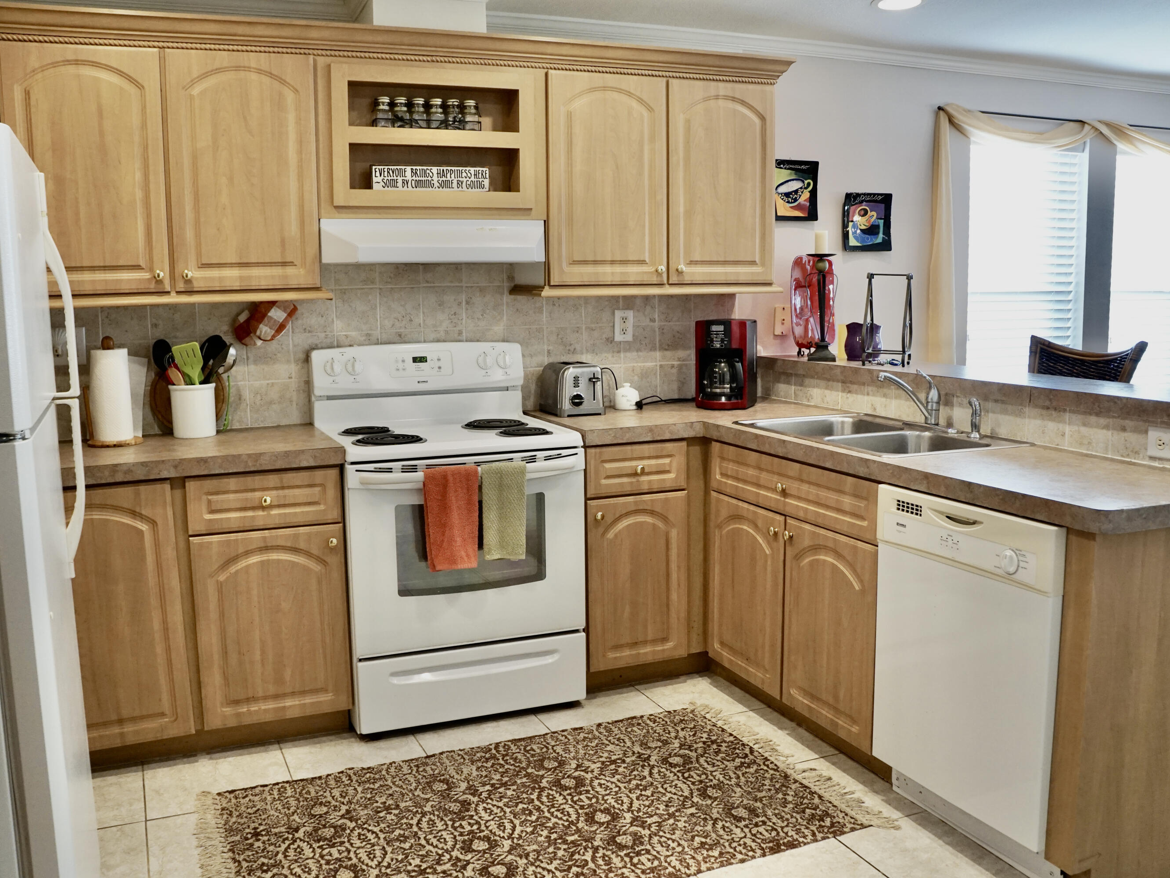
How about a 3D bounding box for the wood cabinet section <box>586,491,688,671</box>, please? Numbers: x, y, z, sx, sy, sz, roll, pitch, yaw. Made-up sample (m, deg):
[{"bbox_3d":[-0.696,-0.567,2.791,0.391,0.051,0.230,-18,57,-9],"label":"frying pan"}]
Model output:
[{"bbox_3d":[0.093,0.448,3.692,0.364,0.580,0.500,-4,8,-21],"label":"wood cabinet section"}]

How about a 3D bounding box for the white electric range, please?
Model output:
[{"bbox_3d":[-0.465,0.283,3.460,0.760,1.190,0.680,-4,8,-23],"label":"white electric range"}]

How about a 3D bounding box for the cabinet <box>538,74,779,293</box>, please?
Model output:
[{"bbox_3d":[0.221,-0.924,3.798,0.934,0.758,0.337,-4,9,-23],"label":"cabinet"}]

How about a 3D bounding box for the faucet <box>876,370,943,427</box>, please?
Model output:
[{"bbox_3d":[1.016,-0.132,3.226,0.226,0.185,0.052,-4,9,-23],"label":"faucet"}]

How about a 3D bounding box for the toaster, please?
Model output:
[{"bbox_3d":[-0.045,-0.193,3.821,0.173,0.186,0.261,-3,8,-14],"label":"toaster"}]

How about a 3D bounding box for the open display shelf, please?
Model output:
[{"bbox_3d":[-0.532,-0.982,3.452,0.680,0.445,0.340,-4,8,-23],"label":"open display shelf"}]

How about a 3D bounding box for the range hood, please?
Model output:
[{"bbox_3d":[-0.518,-0.654,3.435,0.757,0.145,0.475,-4,8,-23],"label":"range hood"}]

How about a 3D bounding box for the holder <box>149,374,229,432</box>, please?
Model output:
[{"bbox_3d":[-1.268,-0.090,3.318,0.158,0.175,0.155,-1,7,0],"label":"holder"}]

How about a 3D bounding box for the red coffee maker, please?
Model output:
[{"bbox_3d":[0.555,-0.299,3.976,0.201,0.336,0.236,2,9,18],"label":"red coffee maker"}]

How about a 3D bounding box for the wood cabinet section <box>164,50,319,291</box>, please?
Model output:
[{"bbox_3d":[-1.093,-0.824,3.276,0.426,0.714,0.310,-4,8,-21],"label":"wood cabinet section"}]

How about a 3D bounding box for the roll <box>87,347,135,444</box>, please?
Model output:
[{"bbox_3d":[-1.453,-0.136,3.140,0.120,0.280,0.120,-4,8,-23],"label":"roll"}]

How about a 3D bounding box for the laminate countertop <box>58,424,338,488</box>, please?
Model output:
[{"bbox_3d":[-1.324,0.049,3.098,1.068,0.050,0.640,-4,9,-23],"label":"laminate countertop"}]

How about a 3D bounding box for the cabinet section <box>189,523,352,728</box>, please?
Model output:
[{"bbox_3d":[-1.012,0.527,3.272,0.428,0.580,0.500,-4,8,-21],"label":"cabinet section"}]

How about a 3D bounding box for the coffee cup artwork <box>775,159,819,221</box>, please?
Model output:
[{"bbox_3d":[0.863,-1.021,4.219,0.240,0.245,0.035,-4,8,-23],"label":"coffee cup artwork"}]

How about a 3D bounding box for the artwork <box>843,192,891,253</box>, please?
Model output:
[{"bbox_3d":[1.213,-0.929,4.394,0.246,0.251,0.030,-4,9,-23],"label":"artwork"}]

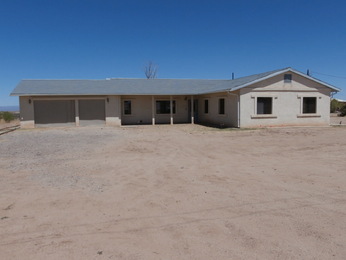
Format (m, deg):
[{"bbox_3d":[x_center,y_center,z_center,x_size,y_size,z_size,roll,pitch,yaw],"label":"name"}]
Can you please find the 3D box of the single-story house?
[{"bbox_3d":[-0.708,-2.792,28.538,26.157,4.631,14.888,-2,4,-14],"label":"single-story house"}]

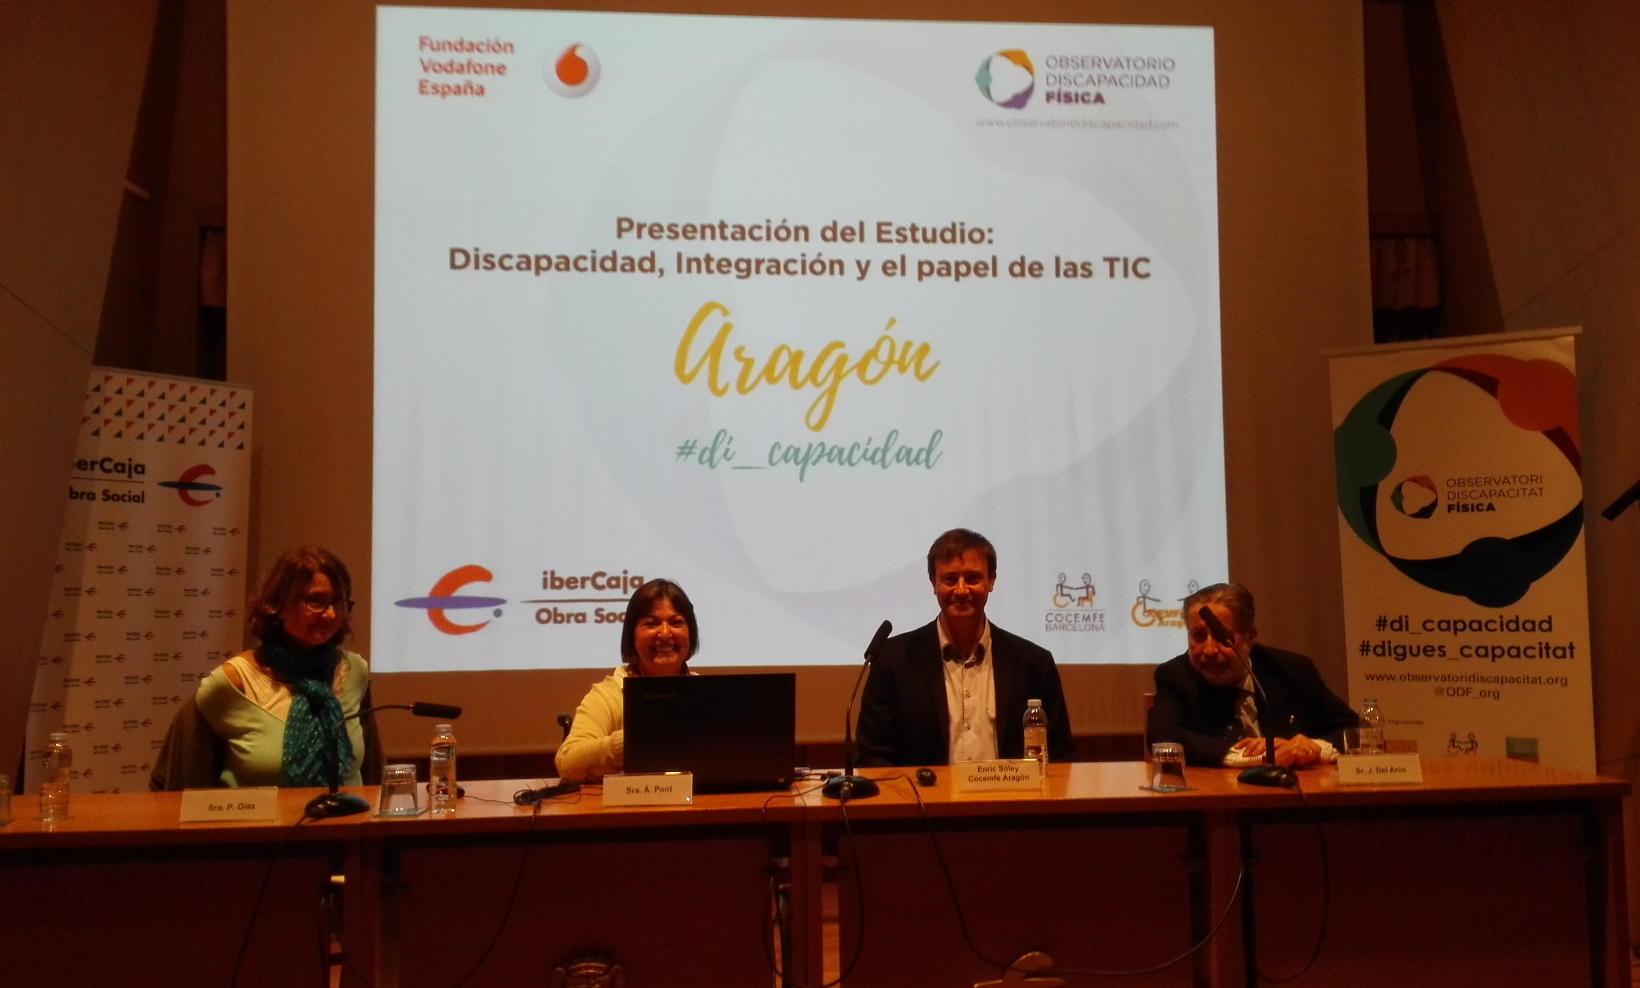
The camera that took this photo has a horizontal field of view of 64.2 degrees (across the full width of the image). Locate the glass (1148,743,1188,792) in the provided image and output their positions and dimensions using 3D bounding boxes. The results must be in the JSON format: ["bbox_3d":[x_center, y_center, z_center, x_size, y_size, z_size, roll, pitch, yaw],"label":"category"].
[{"bbox_3d":[0.811,0.632,3.032,0.079,0.094,0.079,-1,-3,0],"label":"glass"}]

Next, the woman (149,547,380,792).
[{"bbox_3d":[-1.255,0.782,3.120,0.540,1.321,0.780,2,-5,-30],"label":"woman"}]

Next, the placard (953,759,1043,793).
[{"bbox_3d":[0.407,0.644,3.021,0.200,0.074,0.060,0,-5,-8],"label":"placard"}]

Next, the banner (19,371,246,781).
[{"bbox_3d":[-2.551,0.548,4.923,0.170,2.070,0.860,-3,-6,32],"label":"banner"}]

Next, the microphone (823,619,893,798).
[{"bbox_3d":[0.091,0.484,2.986,0.130,0.390,0.240,-3,-6,33],"label":"microphone"}]

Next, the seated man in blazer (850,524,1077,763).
[{"bbox_3d":[0.394,0.768,3.386,0.580,1.361,0.780,-1,-3,0],"label":"seated man in blazer"}]

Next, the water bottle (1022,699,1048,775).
[{"bbox_3d":[0.529,0.601,3.215,0.062,0.190,0.062,0,-5,-8],"label":"water bottle"}]

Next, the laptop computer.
[{"bbox_3d":[-0.277,0.552,3.073,0.382,0.272,0.300,1,-5,-14],"label":"laptop computer"}]

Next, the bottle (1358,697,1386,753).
[{"bbox_3d":[1.369,0.599,3.236,0.062,0.190,0.062,0,-5,-8],"label":"bottle"}]

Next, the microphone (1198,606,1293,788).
[{"bbox_3d":[1.026,0.480,3.138,0.231,0.409,0.160,-2,-3,15],"label":"microphone"}]

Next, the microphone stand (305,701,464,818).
[{"bbox_3d":[-0.986,0.595,2.971,0.358,0.239,0.160,0,-3,-12],"label":"microphone stand"}]

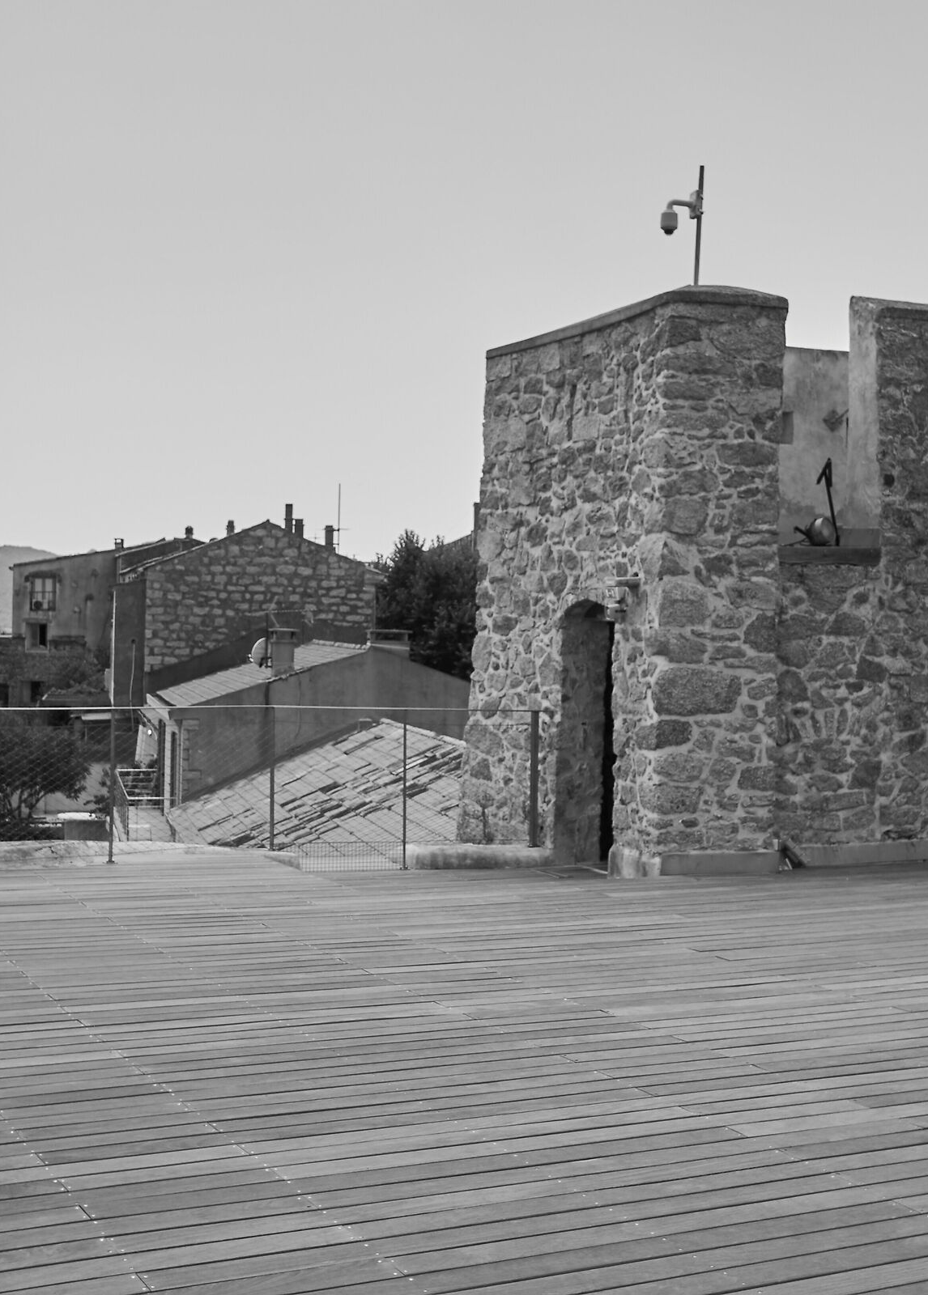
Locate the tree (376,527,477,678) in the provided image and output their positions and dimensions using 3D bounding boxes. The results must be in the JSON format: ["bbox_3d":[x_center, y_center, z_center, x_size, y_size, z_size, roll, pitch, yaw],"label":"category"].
[{"bbox_3d":[-0.700,0.300,50.000,4.400,6.500,4.400,1,1,0],"label":"tree"}]

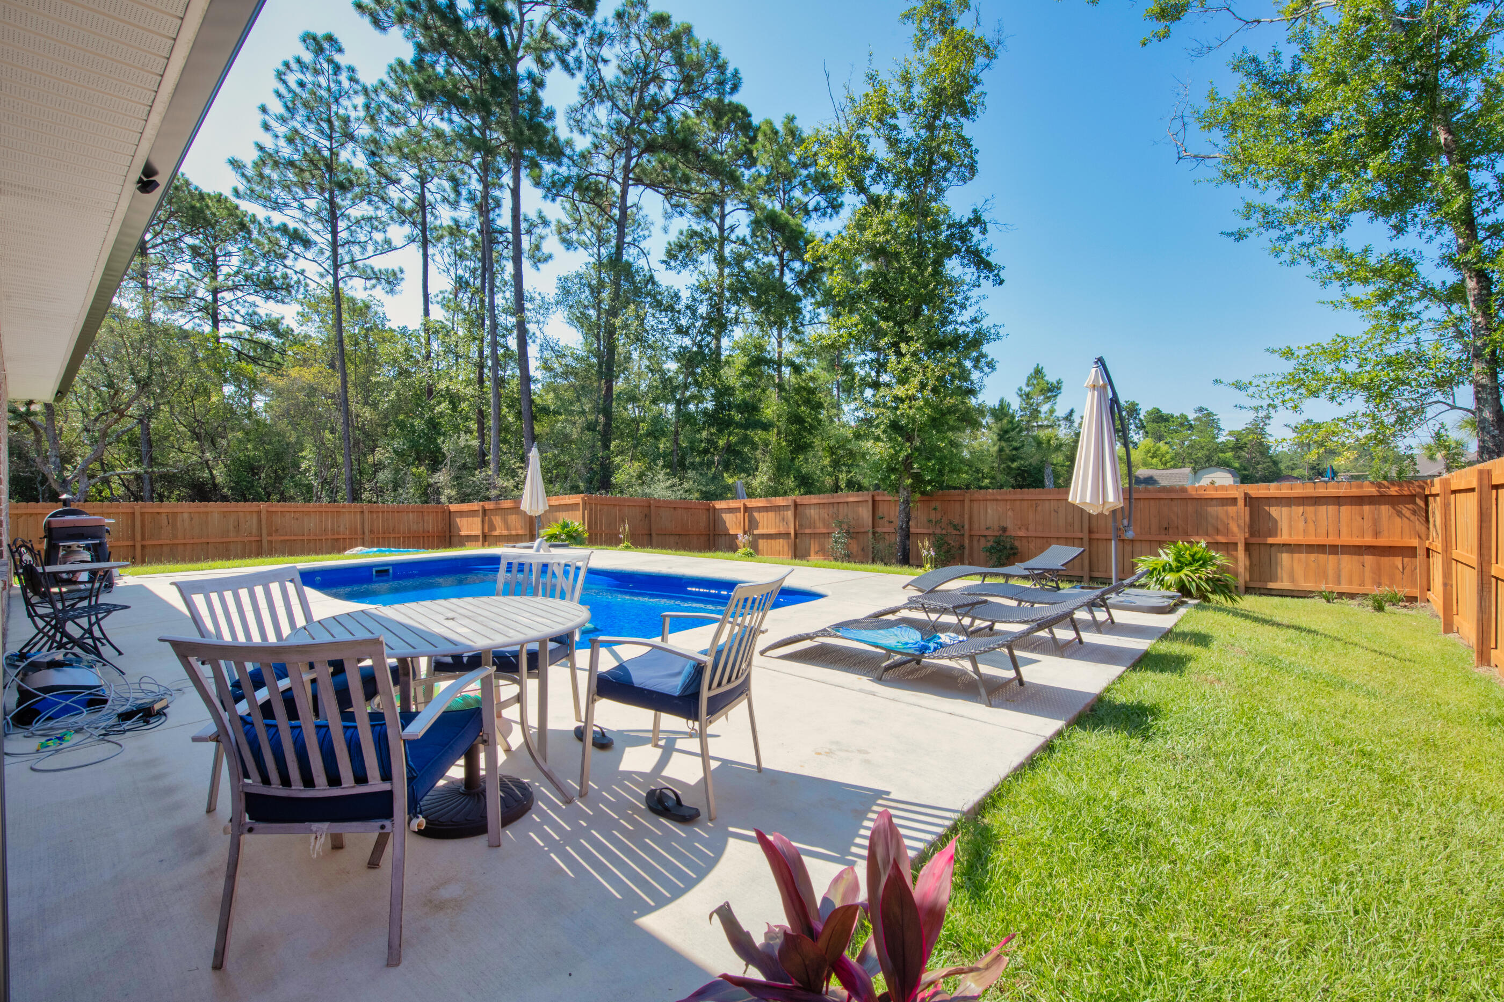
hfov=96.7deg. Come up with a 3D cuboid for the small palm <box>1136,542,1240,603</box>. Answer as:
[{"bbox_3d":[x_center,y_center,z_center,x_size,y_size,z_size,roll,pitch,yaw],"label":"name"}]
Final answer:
[{"bbox_3d":[5.320,0.870,8.250,1.120,0.740,1.080,0,1,0],"label":"small palm"}]

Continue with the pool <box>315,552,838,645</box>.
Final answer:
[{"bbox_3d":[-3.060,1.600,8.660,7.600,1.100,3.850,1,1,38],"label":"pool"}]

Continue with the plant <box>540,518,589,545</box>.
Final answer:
[{"bbox_3d":[-4.400,0.720,15.600,1.100,0.700,1.050,0,1,0],"label":"plant"}]

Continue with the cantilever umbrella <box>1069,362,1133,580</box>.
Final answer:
[{"bbox_3d":[3.880,-0.240,7.420,0.820,2.620,0.680,-1,1,-44],"label":"cantilever umbrella"}]

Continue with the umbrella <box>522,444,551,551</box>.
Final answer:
[{"bbox_3d":[-4.810,-0.110,14.900,0.640,2.360,0.640,0,1,0],"label":"umbrella"}]

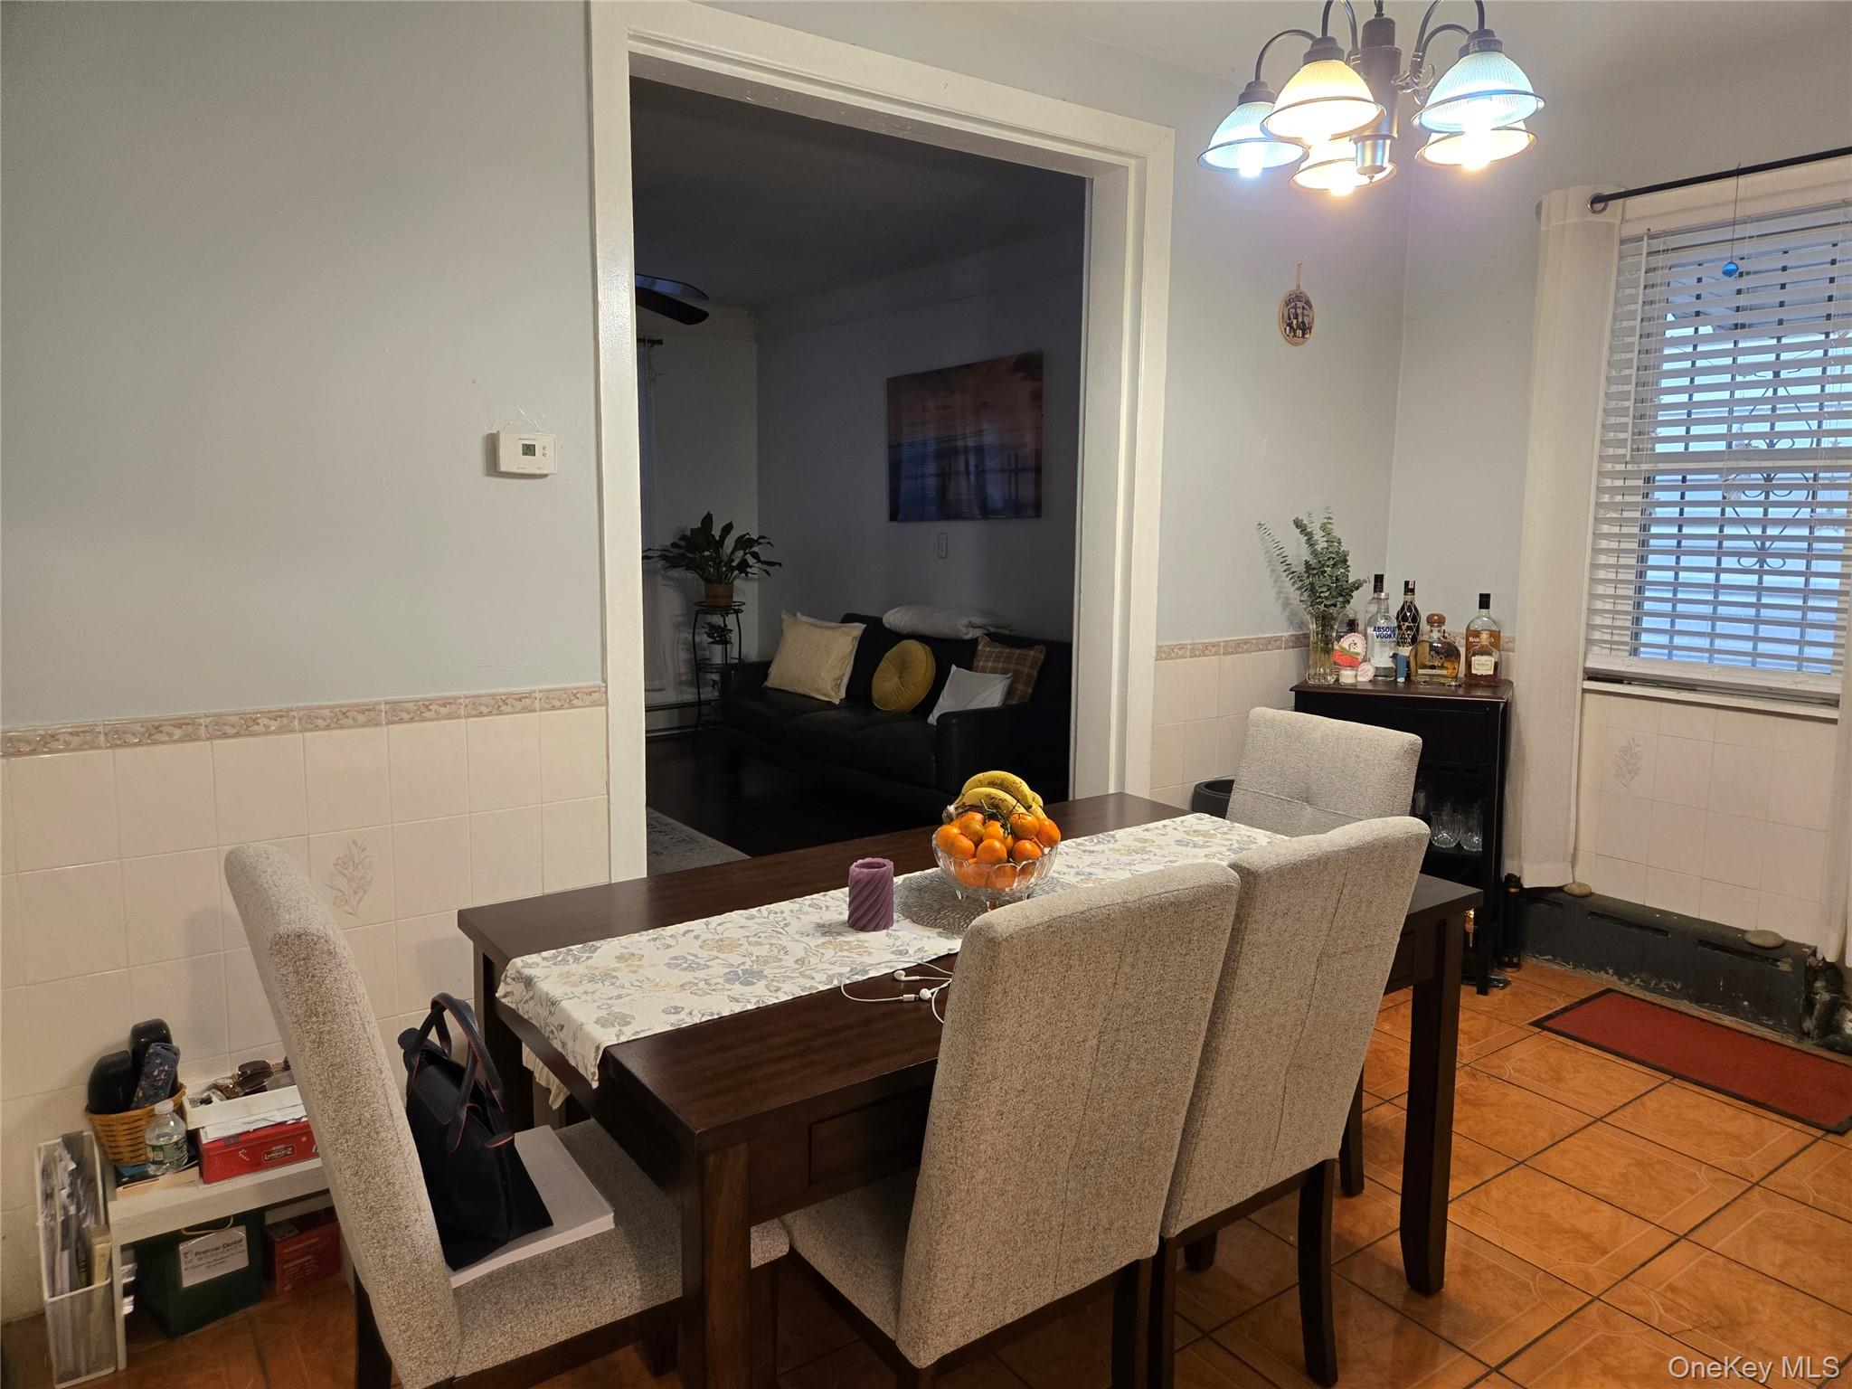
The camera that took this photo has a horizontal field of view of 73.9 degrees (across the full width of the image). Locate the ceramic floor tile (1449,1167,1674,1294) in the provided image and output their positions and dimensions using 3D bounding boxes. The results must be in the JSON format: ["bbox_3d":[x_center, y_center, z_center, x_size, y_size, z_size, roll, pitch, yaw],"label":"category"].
[{"bbox_3d":[1.299,1.092,2.536,0.345,0.010,0.340,-5,10,-35],"label":"ceramic floor tile"}]

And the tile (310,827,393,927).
[{"bbox_3d":[-1.139,0.368,2.445,0.151,0.199,0.010,-5,10,-35],"label":"tile"}]

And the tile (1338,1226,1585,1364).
[{"bbox_3d":[1.020,1.123,2.342,0.341,0.010,0.341,-5,10,-35],"label":"tile"}]

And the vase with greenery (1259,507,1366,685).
[{"bbox_3d":[1.236,-0.311,3.945,0.340,0.555,0.270,3,9,17],"label":"vase with greenery"}]

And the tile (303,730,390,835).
[{"bbox_3d":[-1.118,0.166,2.385,0.150,0.200,0.010,-5,10,-36],"label":"tile"}]

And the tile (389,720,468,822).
[{"bbox_3d":[-1.006,0.154,2.486,0.150,0.200,0.010,-5,10,-37],"label":"tile"}]

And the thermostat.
[{"bbox_3d":[-0.810,-0.487,2.489,0.113,0.080,0.030,-5,10,-36],"label":"thermostat"}]

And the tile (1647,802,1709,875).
[{"bbox_3d":[2.244,0.430,3.670,0.010,0.199,0.151,-5,10,-35],"label":"tile"}]

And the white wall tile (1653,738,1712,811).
[{"bbox_3d":[2.262,0.232,3.671,0.010,0.200,0.150,-5,10,-37],"label":"white wall tile"}]

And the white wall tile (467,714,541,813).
[{"bbox_3d":[-0.877,0.144,2.559,0.150,0.200,0.010,-5,10,-36],"label":"white wall tile"}]

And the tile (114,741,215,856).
[{"bbox_3d":[-1.360,0.188,2.205,0.150,0.200,0.010,-6,11,-36],"label":"tile"}]

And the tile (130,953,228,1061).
[{"bbox_3d":[-1.365,0.582,2.262,0.150,0.200,0.010,-6,11,-36],"label":"tile"}]

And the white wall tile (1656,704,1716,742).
[{"bbox_3d":[2.246,0.075,3.620,0.010,0.118,0.151,-5,10,-35],"label":"white wall tile"}]

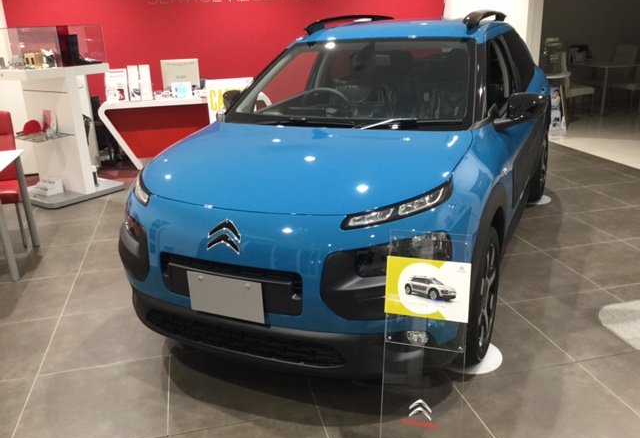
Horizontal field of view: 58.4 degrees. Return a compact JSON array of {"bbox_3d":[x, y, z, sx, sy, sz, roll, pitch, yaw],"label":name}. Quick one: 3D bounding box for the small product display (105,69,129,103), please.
[{"bbox_3d":[-2.193,-1.435,6.192,0.220,0.335,0.100,-6,19,-12],"label":"small product display"}]

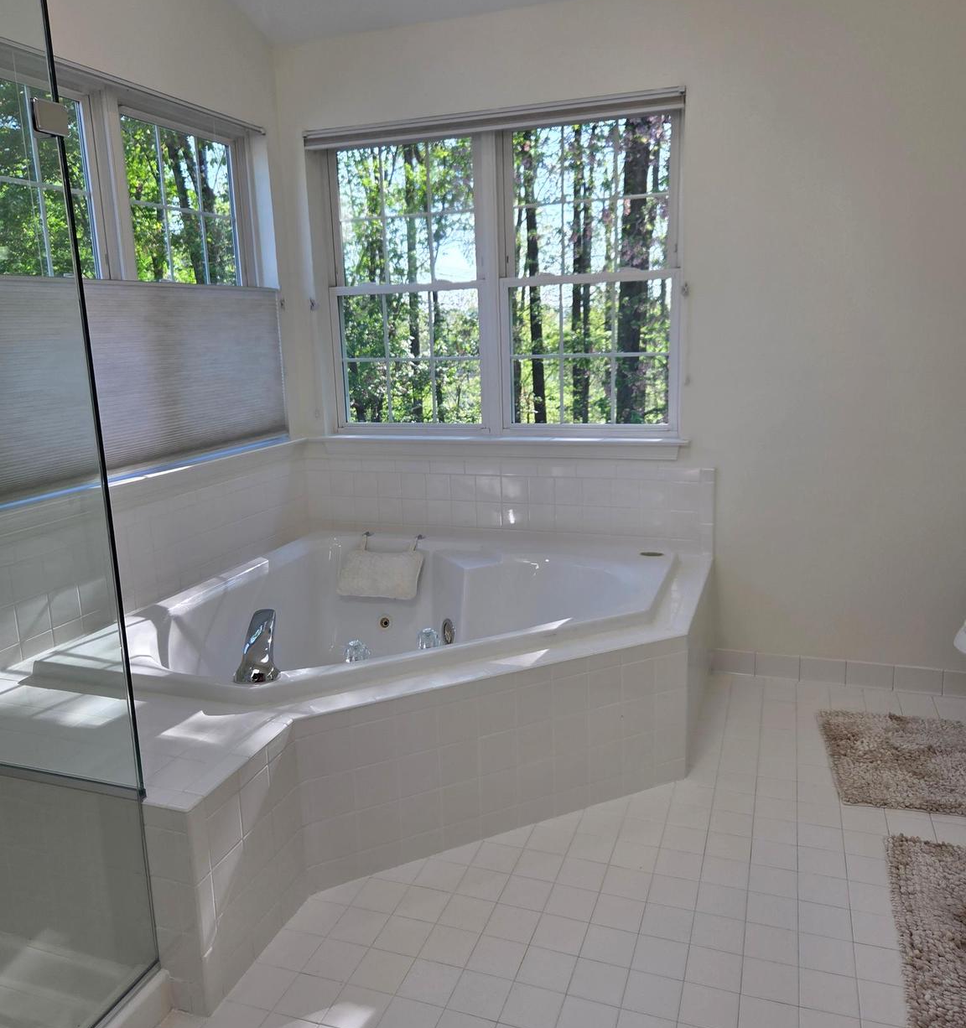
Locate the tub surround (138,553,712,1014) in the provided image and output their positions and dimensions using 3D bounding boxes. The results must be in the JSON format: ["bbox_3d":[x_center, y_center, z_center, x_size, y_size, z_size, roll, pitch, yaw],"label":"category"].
[{"bbox_3d":[-0.272,0.546,2.546,1.687,0.447,1.978,3,13,19],"label":"tub surround"}]

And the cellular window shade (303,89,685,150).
[{"bbox_3d":[-0.003,-1.416,3.090,1.439,0.066,0.054,3,13,19],"label":"cellular window shade"}]

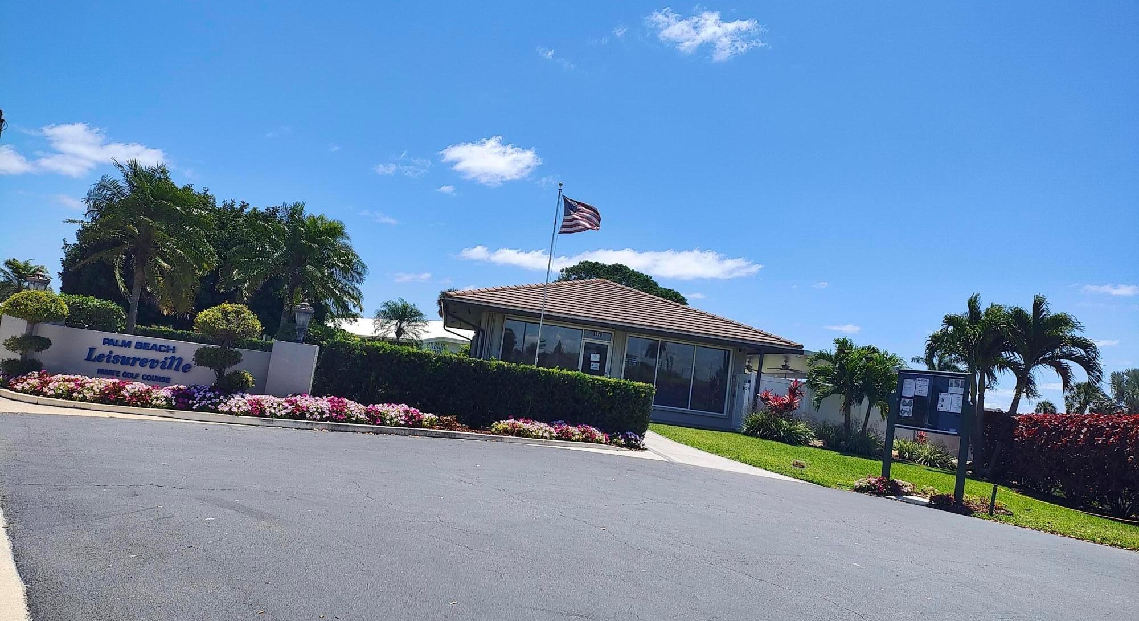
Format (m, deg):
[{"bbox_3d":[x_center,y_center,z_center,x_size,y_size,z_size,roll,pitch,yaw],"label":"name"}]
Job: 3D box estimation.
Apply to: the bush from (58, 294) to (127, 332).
[{"bbox_3d":[-8.026,0.408,13.673,1.200,1.360,1.100,8,-5,-10],"label":"bush"}]

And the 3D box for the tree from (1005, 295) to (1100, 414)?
[{"bbox_3d":[11.530,1.956,20.031,2.600,4.530,2.400,5,-5,30],"label":"tree"}]

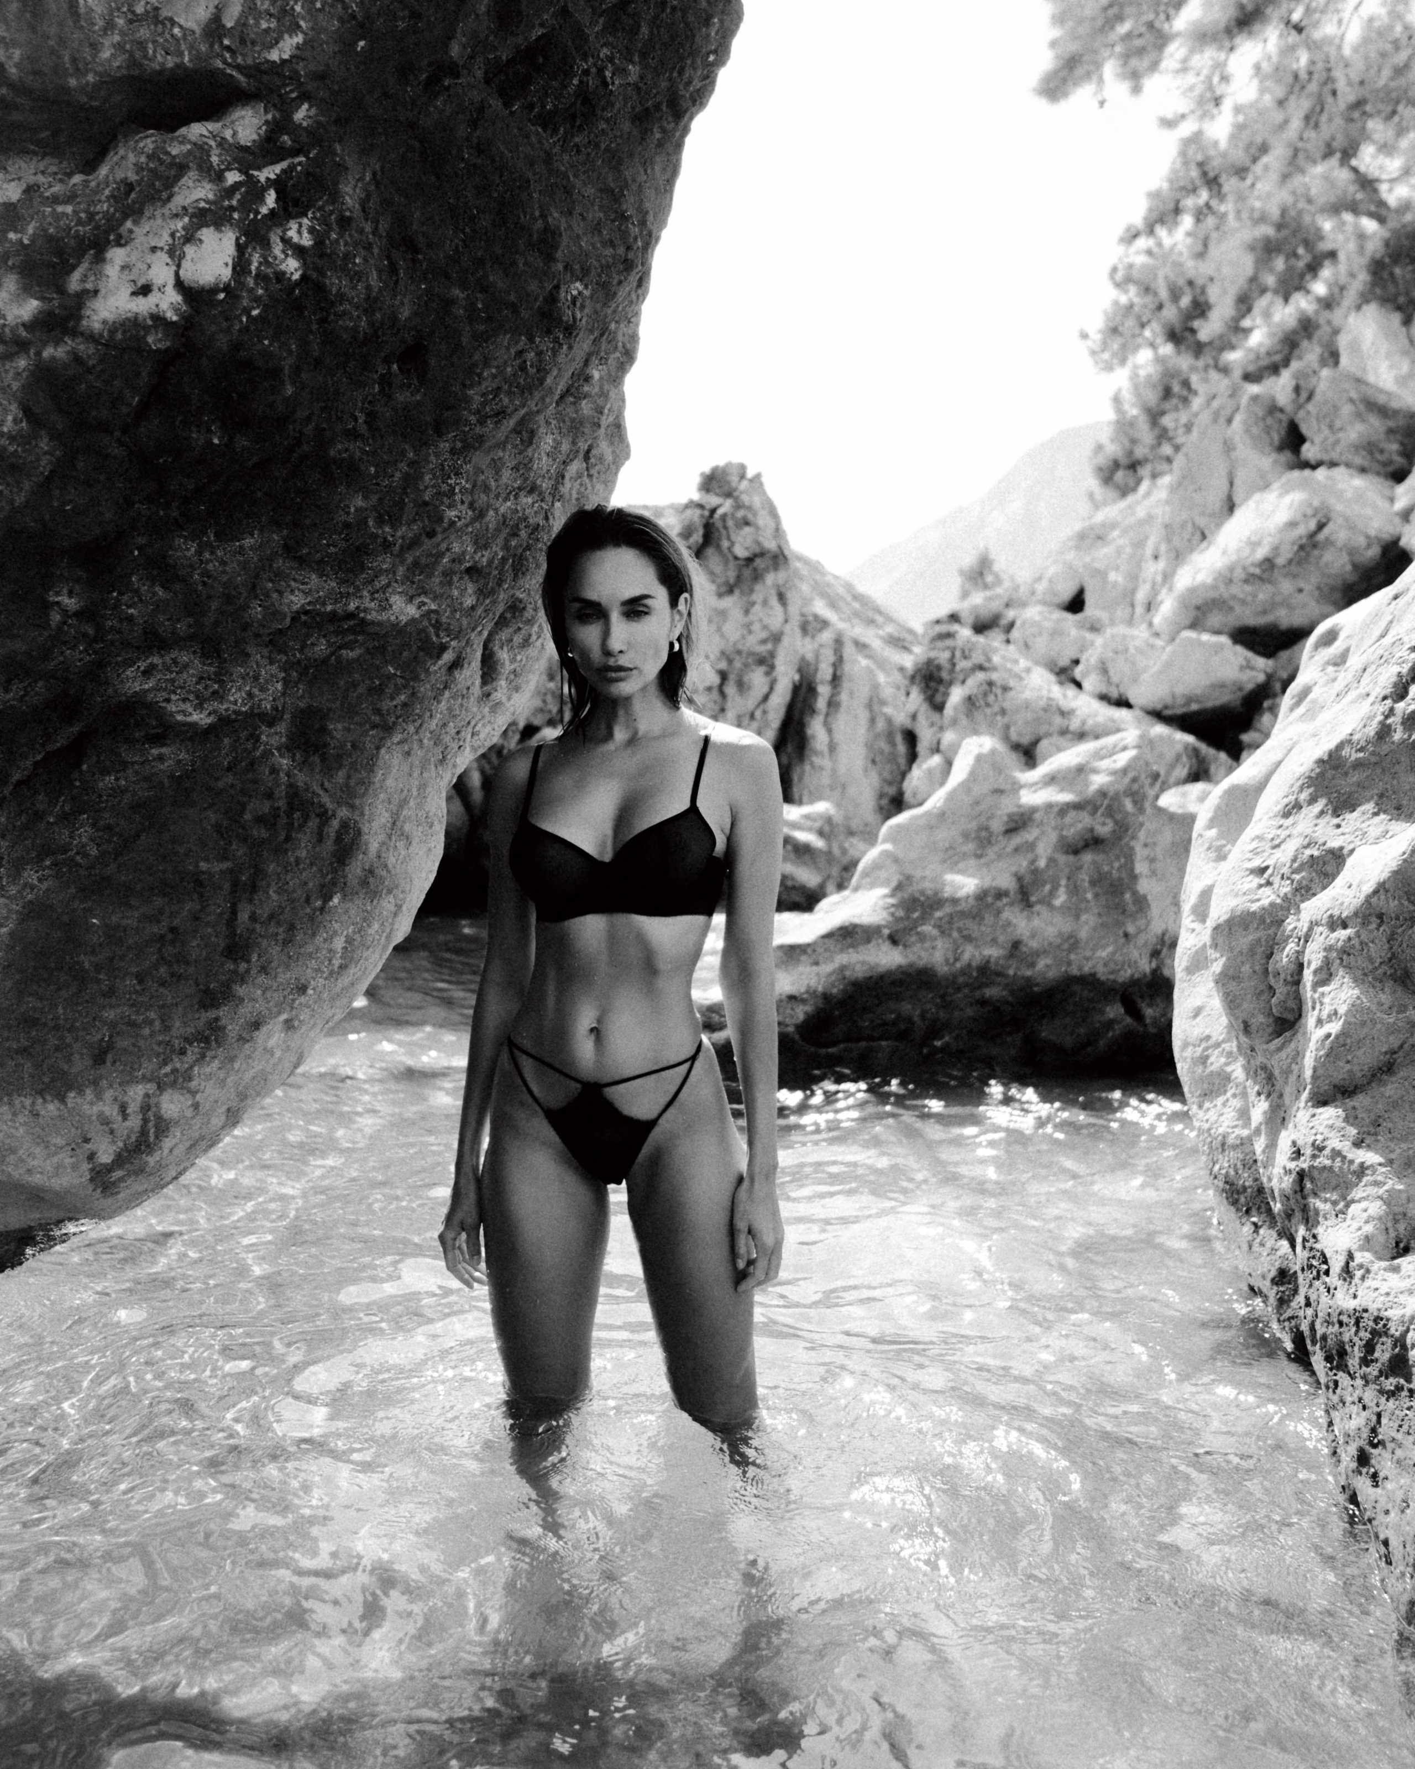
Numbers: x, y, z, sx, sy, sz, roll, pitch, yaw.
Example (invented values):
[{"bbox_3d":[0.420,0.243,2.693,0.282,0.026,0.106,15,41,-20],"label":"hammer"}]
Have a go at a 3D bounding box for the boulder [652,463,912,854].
[{"bbox_3d":[0.484,-1.417,10.000,1.622,2.426,1.700,0,2,1],"label":"boulder"}]

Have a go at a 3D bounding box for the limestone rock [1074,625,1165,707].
[{"bbox_3d":[2.372,-1.255,9.000,0.503,0.455,0.500,0,2,7],"label":"limestone rock"}]

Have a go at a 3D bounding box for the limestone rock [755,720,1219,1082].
[{"bbox_3d":[0.983,0.065,5.700,1.706,1.248,1.500,0,2,5],"label":"limestone rock"}]

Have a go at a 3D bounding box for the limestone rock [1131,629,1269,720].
[{"bbox_3d":[2.718,-1.156,8.700,0.757,0.492,0.620,0,2,9],"label":"limestone rock"}]

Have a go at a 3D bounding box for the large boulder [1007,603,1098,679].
[{"bbox_3d":[2.108,-1.487,9.600,0.537,0.461,0.500,0,2,6],"label":"large boulder"}]

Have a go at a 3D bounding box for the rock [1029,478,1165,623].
[{"bbox_3d":[3.237,-2.762,13.000,1.083,1.218,1.200,0,2,7],"label":"rock"}]

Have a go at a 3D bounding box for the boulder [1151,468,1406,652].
[{"bbox_3d":[3.639,-2.068,10.000,1.539,1.146,1.350,0,2,10],"label":"boulder"}]

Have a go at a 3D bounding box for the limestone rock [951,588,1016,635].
[{"bbox_3d":[1.936,-1.911,11.000,0.439,0.327,0.420,0,2,5],"label":"limestone rock"}]

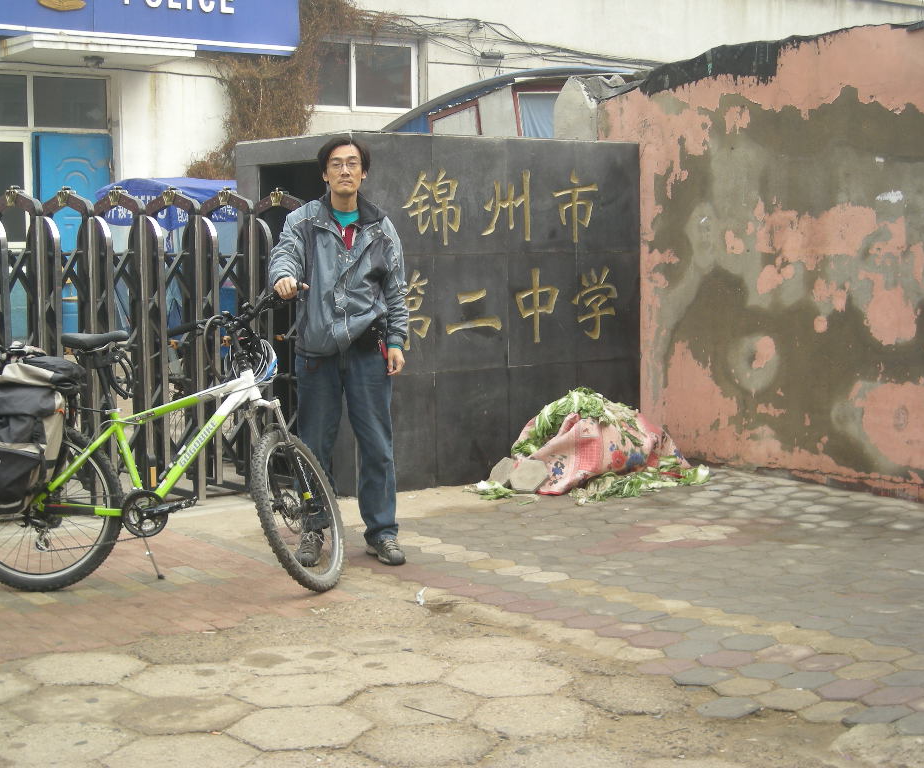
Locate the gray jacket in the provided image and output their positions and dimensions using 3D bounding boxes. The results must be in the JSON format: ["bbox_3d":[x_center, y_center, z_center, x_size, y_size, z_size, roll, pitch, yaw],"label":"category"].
[{"bbox_3d":[-0.513,-0.451,7.500,0.570,0.690,0.400,-1,4,-2],"label":"gray jacket"}]

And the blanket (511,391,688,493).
[{"bbox_3d":[0.777,0.315,10.050,0.880,0.500,0.600,-4,6,-38],"label":"blanket"}]

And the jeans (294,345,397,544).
[{"bbox_3d":[-0.492,0.234,7.620,0.420,0.910,0.300,-1,4,-2],"label":"jeans"}]

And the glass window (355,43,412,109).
[{"bbox_3d":[-0.848,-3.334,19.500,0.780,0.700,0.080,-4,6,-40],"label":"glass window"}]

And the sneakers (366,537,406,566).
[{"bbox_3d":[-0.321,0.704,7.580,0.110,0.110,0.290,-2,5,-18],"label":"sneakers"}]

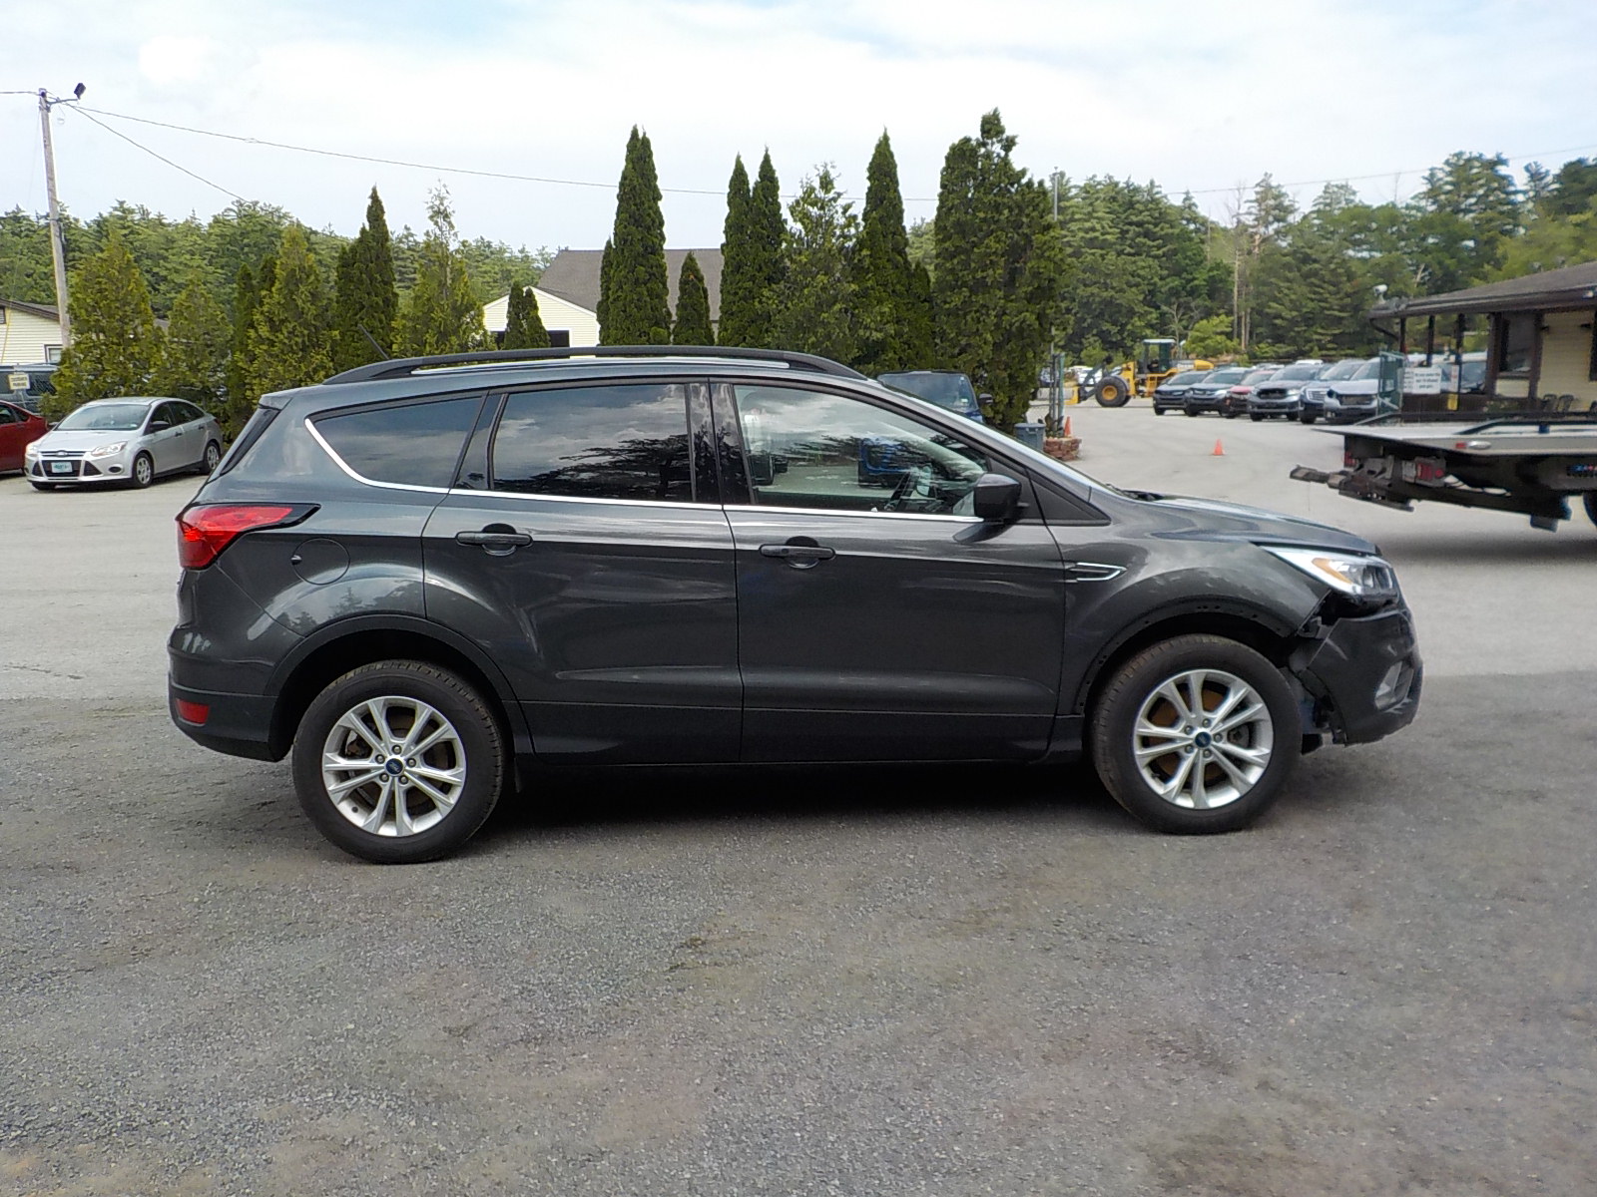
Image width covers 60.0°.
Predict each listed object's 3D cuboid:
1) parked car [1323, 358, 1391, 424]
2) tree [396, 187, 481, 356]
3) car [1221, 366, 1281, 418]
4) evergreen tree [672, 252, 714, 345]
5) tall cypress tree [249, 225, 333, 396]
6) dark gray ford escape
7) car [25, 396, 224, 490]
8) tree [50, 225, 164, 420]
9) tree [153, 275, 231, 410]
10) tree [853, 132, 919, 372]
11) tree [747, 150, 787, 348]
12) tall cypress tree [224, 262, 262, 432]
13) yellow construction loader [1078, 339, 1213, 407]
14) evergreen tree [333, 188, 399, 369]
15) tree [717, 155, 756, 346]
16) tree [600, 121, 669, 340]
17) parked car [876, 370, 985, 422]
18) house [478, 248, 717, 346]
[{"bbox_3d":[16.110,-5.564,37.231,4.850,1.770,1.970,-9,12,-39],"label":"parked car"},{"bbox_3d":[-7.061,-5.458,27.767,1.800,5.444,1.800,-1,9,0],"label":"tree"},{"bbox_3d":[15.783,-6.809,45.852,4.500,1.600,1.820,-10,12,-43],"label":"car"},{"bbox_3d":[-2.009,-4.670,26.794,0.950,3.959,0.950,-1,9,0],"label":"evergreen tree"},{"bbox_3d":[-10.323,-5.185,28.309,1.800,4.769,1.800,-1,9,0],"label":"tall cypress tree"},{"bbox_3d":[0.004,-0.130,5.408,4.530,1.690,1.900,-2,9,-3],"label":"dark gray ford escape"},{"bbox_3d":[-11.508,-2.721,23.805,1.860,1.468,4.534,-1,9,0],"label":"car"},{"bbox_3d":[-14.118,-5.104,28.312,2.450,4.732,2.450,-1,9,0],"label":"tree"},{"bbox_3d":[-12.067,-4.566,27.894,1.650,3.826,1.650,-1,9,0],"label":"tree"},{"bbox_3d":[1.685,-5.752,26.427,1.400,6.091,1.400,-1,9,0],"label":"tree"},{"bbox_3d":[-0.572,-5.860,27.722,0.950,6.017,0.950,-1,9,0],"label":"tree"},{"bbox_3d":[-11.523,-4.890,28.759,0.900,4.084,0.900,-1,9,0],"label":"tall cypress tree"},{"bbox_3d":[15.689,-10.371,63.500,6.800,3.080,2.450,1,9,15],"label":"yellow construction loader"},{"bbox_3d":[-8.466,-5.432,27.767,1.450,5.446,1.450,-1,9,0],"label":"evergreen tree"},{"bbox_3d":[-1.163,-5.808,27.729,0.950,5.933,0.950,-1,9,0],"label":"tree"},{"bbox_3d":[-3.113,-6.057,27.683,1.500,6.511,1.500,-1,9,0],"label":"tree"},{"bbox_3d":[1.905,-2.734,21.544,1.830,1.670,4.350,0,9,4],"label":"parked car"},{"bbox_3d":[-7.921,-11.949,60.856,12.000,7.900,15.000,-1,9,0],"label":"house"}]

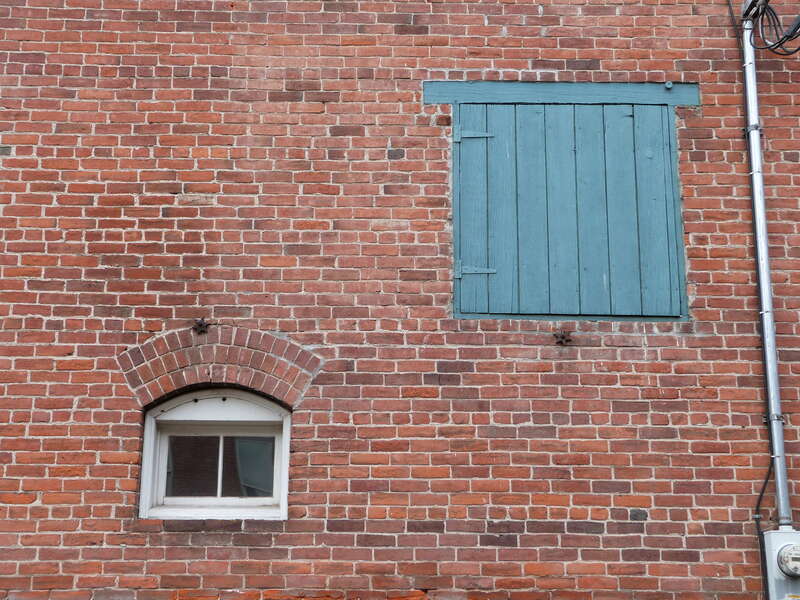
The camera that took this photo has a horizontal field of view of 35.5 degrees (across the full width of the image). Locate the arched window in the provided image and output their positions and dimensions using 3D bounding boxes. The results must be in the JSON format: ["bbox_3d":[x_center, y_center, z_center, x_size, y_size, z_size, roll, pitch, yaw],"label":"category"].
[{"bbox_3d":[-0.958,0.808,6.539,0.778,0.690,0.120,0,-15,-1],"label":"arched window"}]

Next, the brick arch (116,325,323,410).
[{"bbox_3d":[-0.939,0.369,6.595,1.087,0.456,0.130,0,-15,-1],"label":"brick arch"}]

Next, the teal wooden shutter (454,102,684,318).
[{"bbox_3d":[0.913,-0.490,6.831,1.217,1.235,0.060,0,-15,-1],"label":"teal wooden shutter"}]

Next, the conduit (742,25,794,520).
[{"bbox_3d":[1.956,-0.224,6.686,0.059,2.858,0.060,0,-15,-1],"label":"conduit"}]

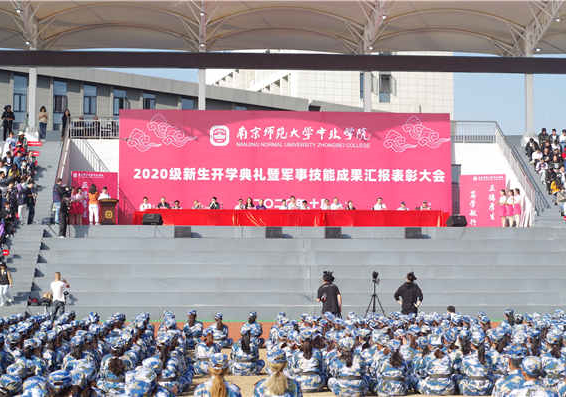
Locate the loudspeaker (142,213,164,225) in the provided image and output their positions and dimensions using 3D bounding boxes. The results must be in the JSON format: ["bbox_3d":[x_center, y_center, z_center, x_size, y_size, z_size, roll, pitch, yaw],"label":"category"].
[{"bbox_3d":[-4.994,0.822,47.902,0.760,0.460,0.450,0,-3,-5],"label":"loudspeaker"}]

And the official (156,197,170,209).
[{"bbox_3d":[-4.861,0.543,50.511,0.550,1.280,0.750,0,-3,-5],"label":"official"}]

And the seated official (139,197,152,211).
[{"bbox_3d":[-5.647,0.587,51.159,0.520,1.300,0.750,0,-4,-6],"label":"seated official"}]

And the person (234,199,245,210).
[{"bbox_3d":[-1.798,0.655,52.060,0.520,1.280,0.750,0,-4,-6],"label":"person"}]

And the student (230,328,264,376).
[{"bbox_3d":[-0.670,2.783,22.900,0.600,0.870,0.650,0,-3,-5],"label":"student"}]

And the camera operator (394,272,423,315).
[{"bbox_3d":[3.140,2.760,31.200,0.680,1.770,0.420,0,-3,-5],"label":"camera operator"}]

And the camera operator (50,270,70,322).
[{"bbox_3d":[-7.477,3.332,41.746,0.550,1.740,0.500,-1,-4,22],"label":"camera operator"}]

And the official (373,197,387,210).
[{"bbox_3d":[4.051,0.594,52.059,0.520,1.300,0.750,0,-4,-6],"label":"official"}]

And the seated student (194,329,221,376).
[{"bbox_3d":[-1.386,2.781,22.900,0.600,0.870,0.650,0,-3,-5],"label":"seated student"}]

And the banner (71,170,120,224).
[{"bbox_3d":[-7.767,0.079,51.600,1.960,2.310,0.100,1,-3,-21],"label":"banner"}]

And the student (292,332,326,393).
[{"bbox_3d":[0.352,2.236,17.223,0.520,0.850,0.650,0,-4,-3],"label":"student"}]

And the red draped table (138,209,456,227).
[{"bbox_3d":[0.406,0.796,50.132,12.750,0.760,0.650,0,-3,-5],"label":"red draped table"}]

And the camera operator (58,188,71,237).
[{"bbox_3d":[-8.217,0.617,46.855,0.500,1.750,0.520,2,-4,-30],"label":"camera operator"}]

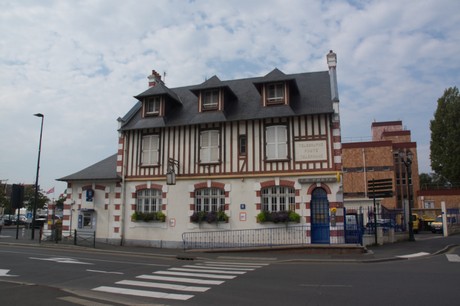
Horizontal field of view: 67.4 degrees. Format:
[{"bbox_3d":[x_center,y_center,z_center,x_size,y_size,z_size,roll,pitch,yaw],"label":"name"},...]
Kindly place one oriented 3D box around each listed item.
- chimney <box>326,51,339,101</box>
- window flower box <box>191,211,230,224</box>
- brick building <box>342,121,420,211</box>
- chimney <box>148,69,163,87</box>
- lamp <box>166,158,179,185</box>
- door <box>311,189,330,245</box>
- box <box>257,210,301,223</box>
[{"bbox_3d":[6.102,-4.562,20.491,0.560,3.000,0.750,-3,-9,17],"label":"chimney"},{"bbox_3d":[-1.117,3.589,19.254,2.220,0.670,0.420,-3,-9,17],"label":"window flower box"},{"bbox_3d":[18.834,2.711,45.159,9.000,12.700,9.000,-3,-9,17],"label":"brick building"},{"bbox_3d":[-5.639,-5.421,26.299,0.580,1.400,1.050,-3,-9,17],"label":"chimney"},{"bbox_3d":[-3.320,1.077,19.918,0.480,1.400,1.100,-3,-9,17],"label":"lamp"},{"bbox_3d":[4.672,3.263,17.784,0.950,2.850,0.150,-3,-9,17],"label":"door"},{"bbox_3d":[2.550,3.347,18.127,2.280,0.620,0.420,-3,-9,17],"label":"box"}]

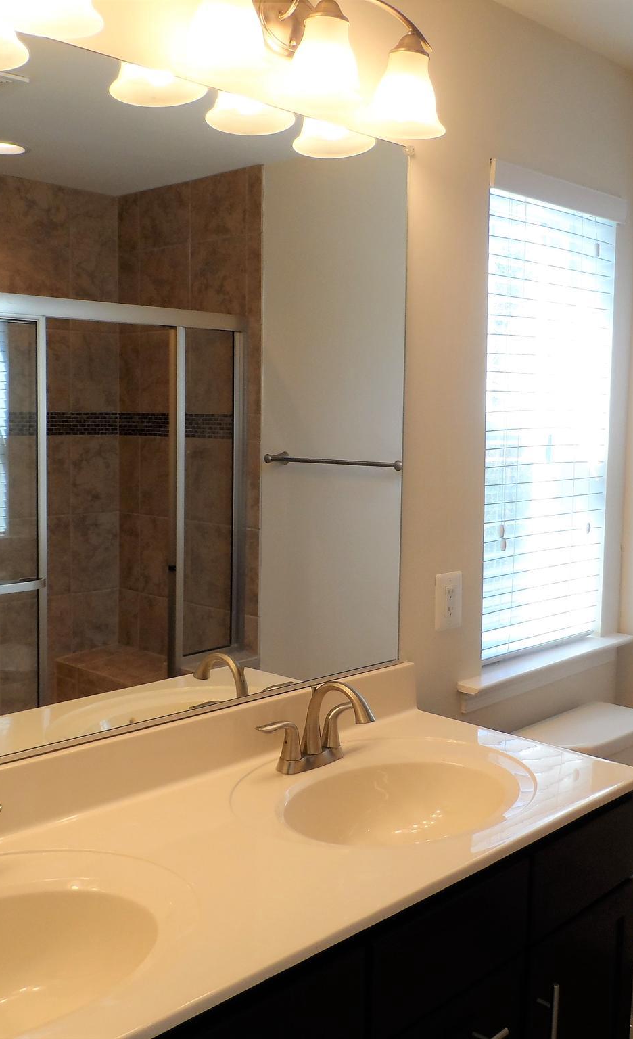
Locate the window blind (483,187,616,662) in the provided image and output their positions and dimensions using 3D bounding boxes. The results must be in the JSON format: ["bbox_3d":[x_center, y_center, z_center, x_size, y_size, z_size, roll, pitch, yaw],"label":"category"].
[{"bbox_3d":[0.565,-0.229,2.425,0.543,1.135,0.055,-5,7,-44],"label":"window blind"}]

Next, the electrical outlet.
[{"bbox_3d":[0.299,0.185,2.157,0.081,0.125,0.008,-5,7,-44],"label":"electrical outlet"}]

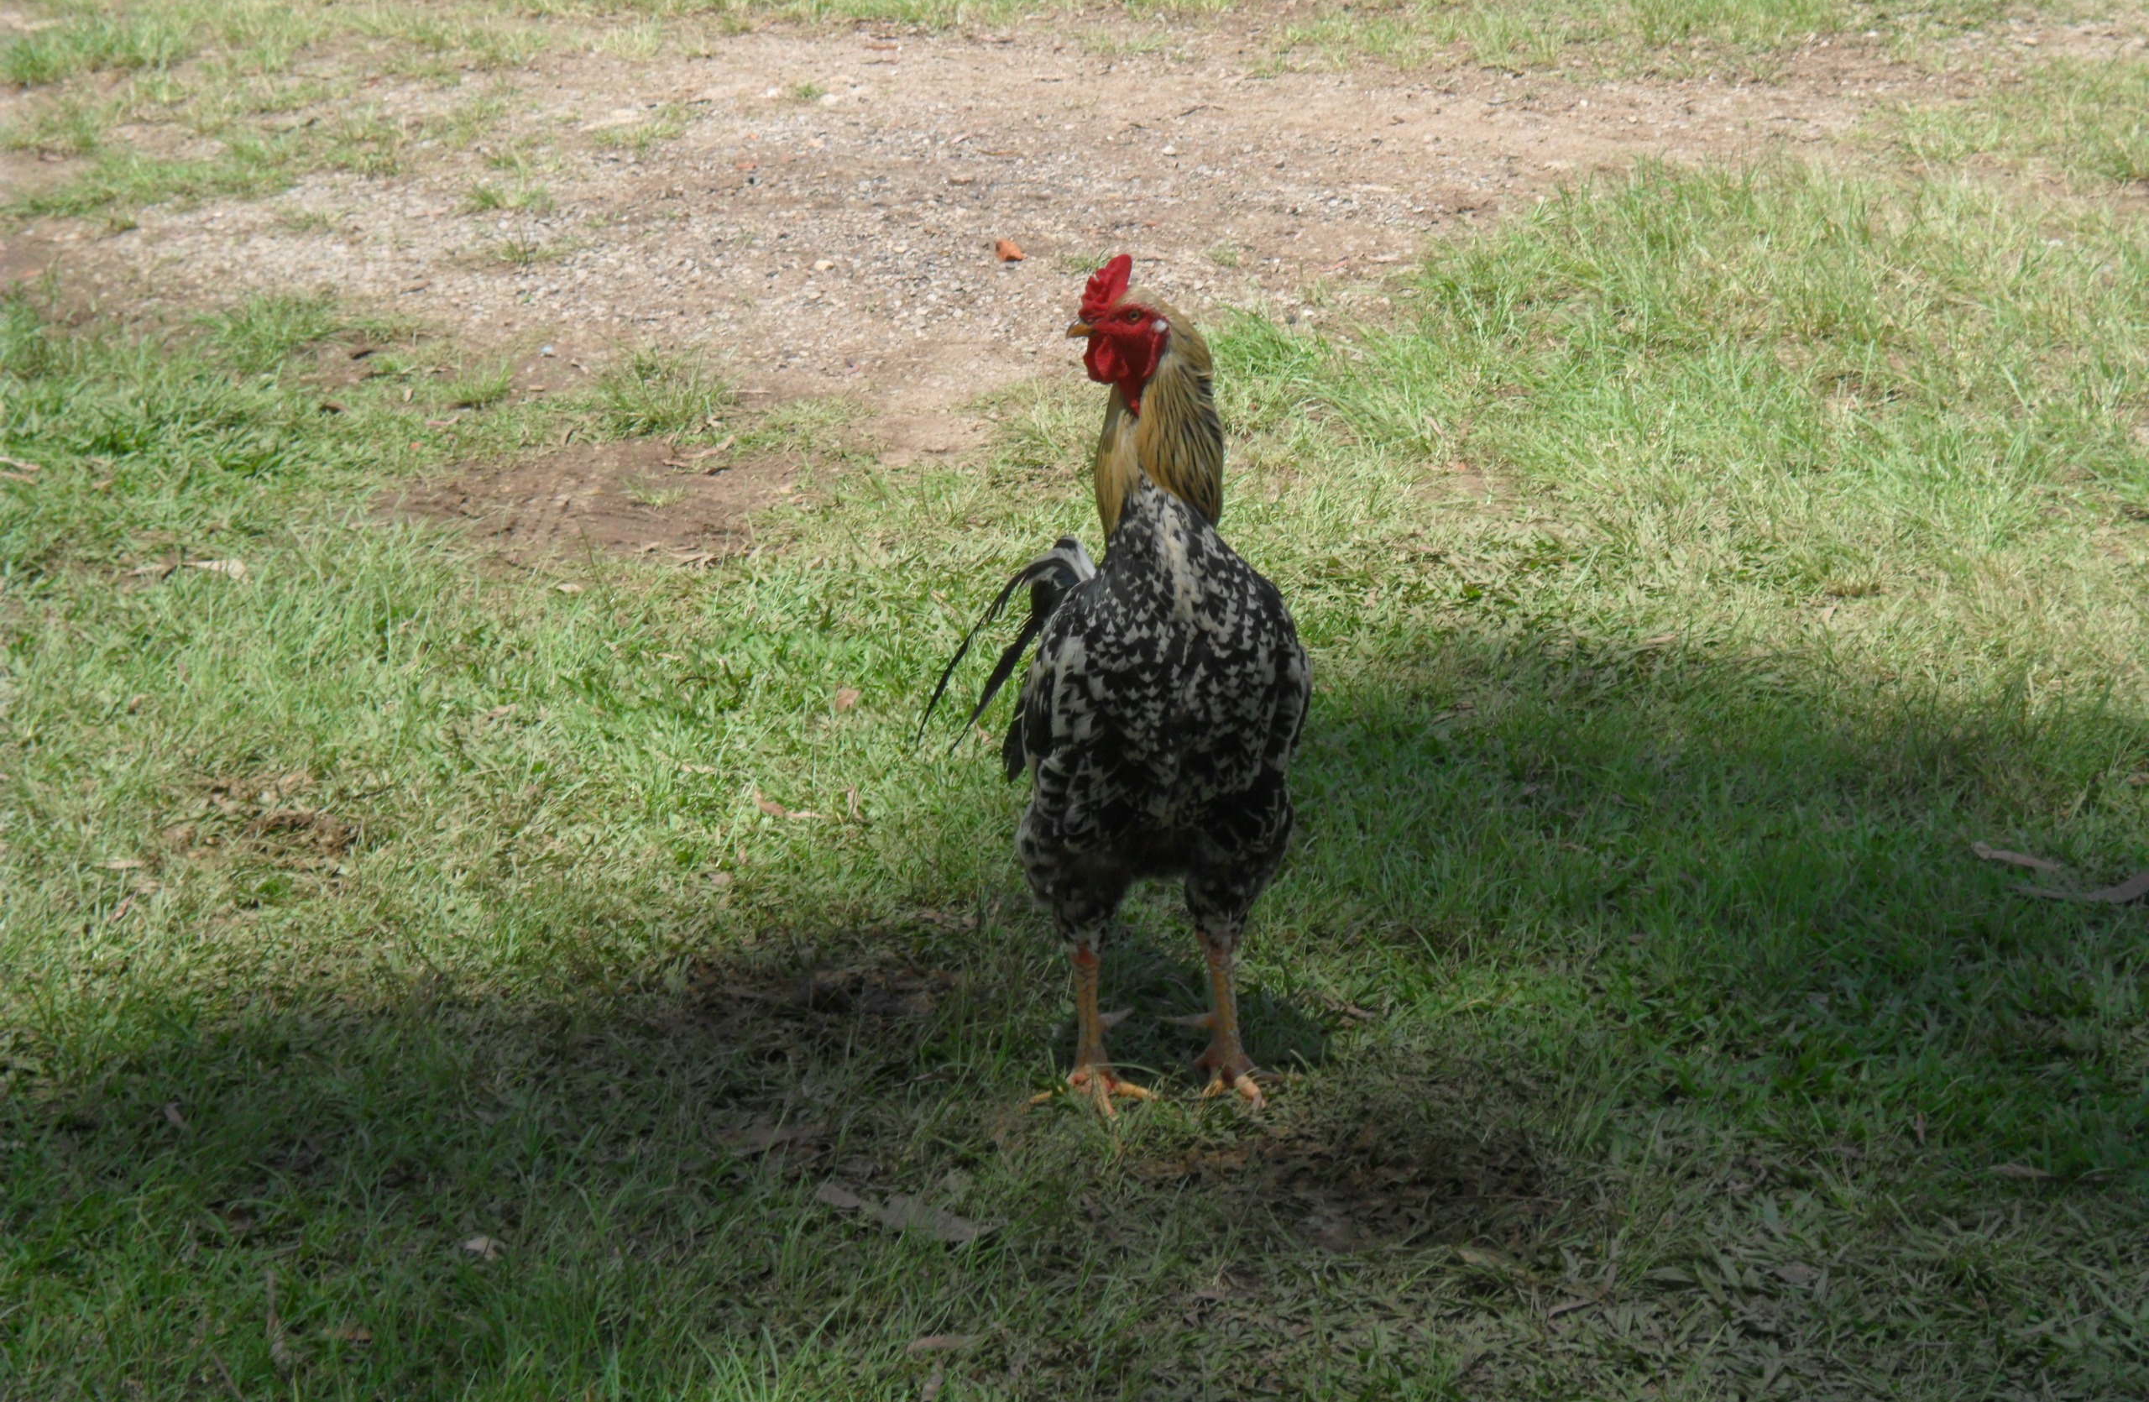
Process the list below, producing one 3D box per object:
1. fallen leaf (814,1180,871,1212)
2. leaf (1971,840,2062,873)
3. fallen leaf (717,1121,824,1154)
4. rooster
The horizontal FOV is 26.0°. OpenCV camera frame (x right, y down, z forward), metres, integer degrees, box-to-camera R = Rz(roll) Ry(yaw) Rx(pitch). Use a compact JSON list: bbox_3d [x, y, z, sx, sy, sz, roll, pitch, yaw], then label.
[{"bbox_3d":[-0.161,0.342,3.219,0.051,0.014,0.024,14,21,39],"label":"fallen leaf"},{"bbox_3d":[0.799,0.133,3.949,0.086,0.014,0.022,13,21,38],"label":"leaf"},{"bbox_3d":[-0.218,0.311,3.329,0.079,0.014,0.035,-5,17,-16],"label":"fallen leaf"},{"bbox_3d":[0.040,-0.040,3.465,0.235,0.620,0.390,-5,17,-17],"label":"rooster"}]

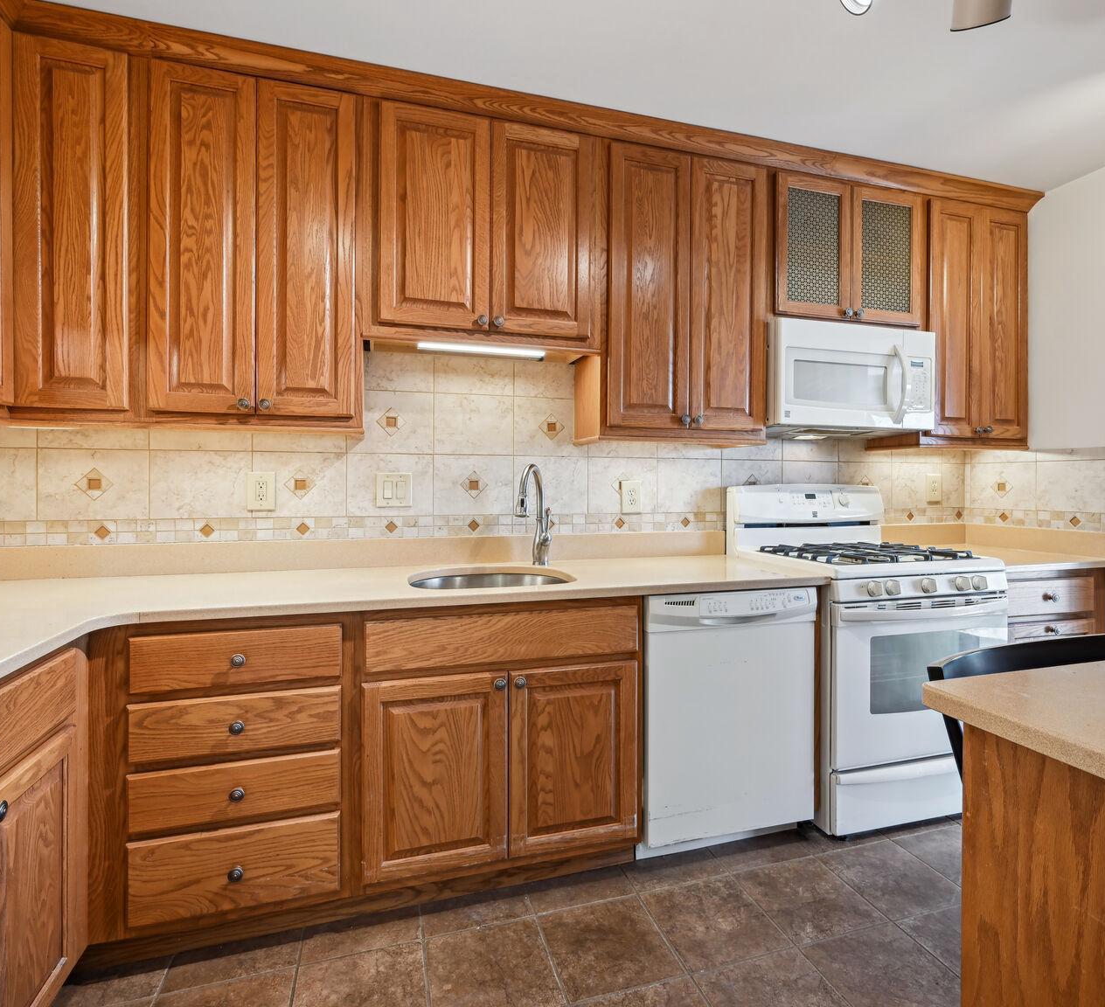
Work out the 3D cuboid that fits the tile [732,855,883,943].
[{"bbox_3d":[0.746,1.152,1.718,0.305,0.012,0.306,0,1,-16],"label":"tile"}]

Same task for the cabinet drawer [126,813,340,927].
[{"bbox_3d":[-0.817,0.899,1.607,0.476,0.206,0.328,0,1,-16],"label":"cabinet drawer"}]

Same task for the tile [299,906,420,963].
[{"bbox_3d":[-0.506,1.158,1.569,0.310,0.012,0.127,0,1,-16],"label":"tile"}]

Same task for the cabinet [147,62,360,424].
[{"bbox_3d":[-0.907,-0.746,1.882,0.581,1.034,0.316,0,1,-16],"label":"cabinet"}]

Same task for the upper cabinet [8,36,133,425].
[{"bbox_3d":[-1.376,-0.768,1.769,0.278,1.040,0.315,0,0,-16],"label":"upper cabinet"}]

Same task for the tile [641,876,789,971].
[{"bbox_3d":[0.438,1.135,1.600,0.302,0.010,0.302,0,0,-16],"label":"tile"}]

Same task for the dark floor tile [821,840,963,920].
[{"bbox_3d":[1.026,1.131,1.770,0.302,0.010,0.302,0,0,-16],"label":"dark floor tile"}]

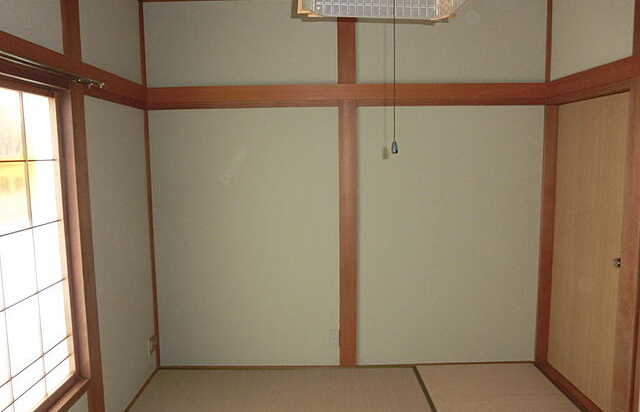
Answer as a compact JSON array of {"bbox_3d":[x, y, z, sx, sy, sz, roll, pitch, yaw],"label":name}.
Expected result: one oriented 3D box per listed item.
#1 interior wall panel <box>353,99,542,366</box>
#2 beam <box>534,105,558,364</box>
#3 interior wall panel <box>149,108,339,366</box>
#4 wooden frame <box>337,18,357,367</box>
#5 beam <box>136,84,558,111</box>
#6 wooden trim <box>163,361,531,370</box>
[{"bbox_3d":[0.875,0.223,3.158,1.233,1.770,0.040,-1,6,0],"label":"interior wall panel"},{"bbox_3d":[1.537,0.218,3.149,0.090,1.775,0.080,-1,6,0],"label":"beam"},{"bbox_3d":[-0.494,0.238,3.156,1.248,1.770,0.040,-1,6,0],"label":"interior wall panel"},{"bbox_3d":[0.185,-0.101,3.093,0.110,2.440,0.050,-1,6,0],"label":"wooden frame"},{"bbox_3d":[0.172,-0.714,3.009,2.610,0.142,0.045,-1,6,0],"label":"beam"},{"bbox_3d":[0.198,1.124,3.230,2.610,0.022,0.030,-1,6,0],"label":"wooden trim"}]

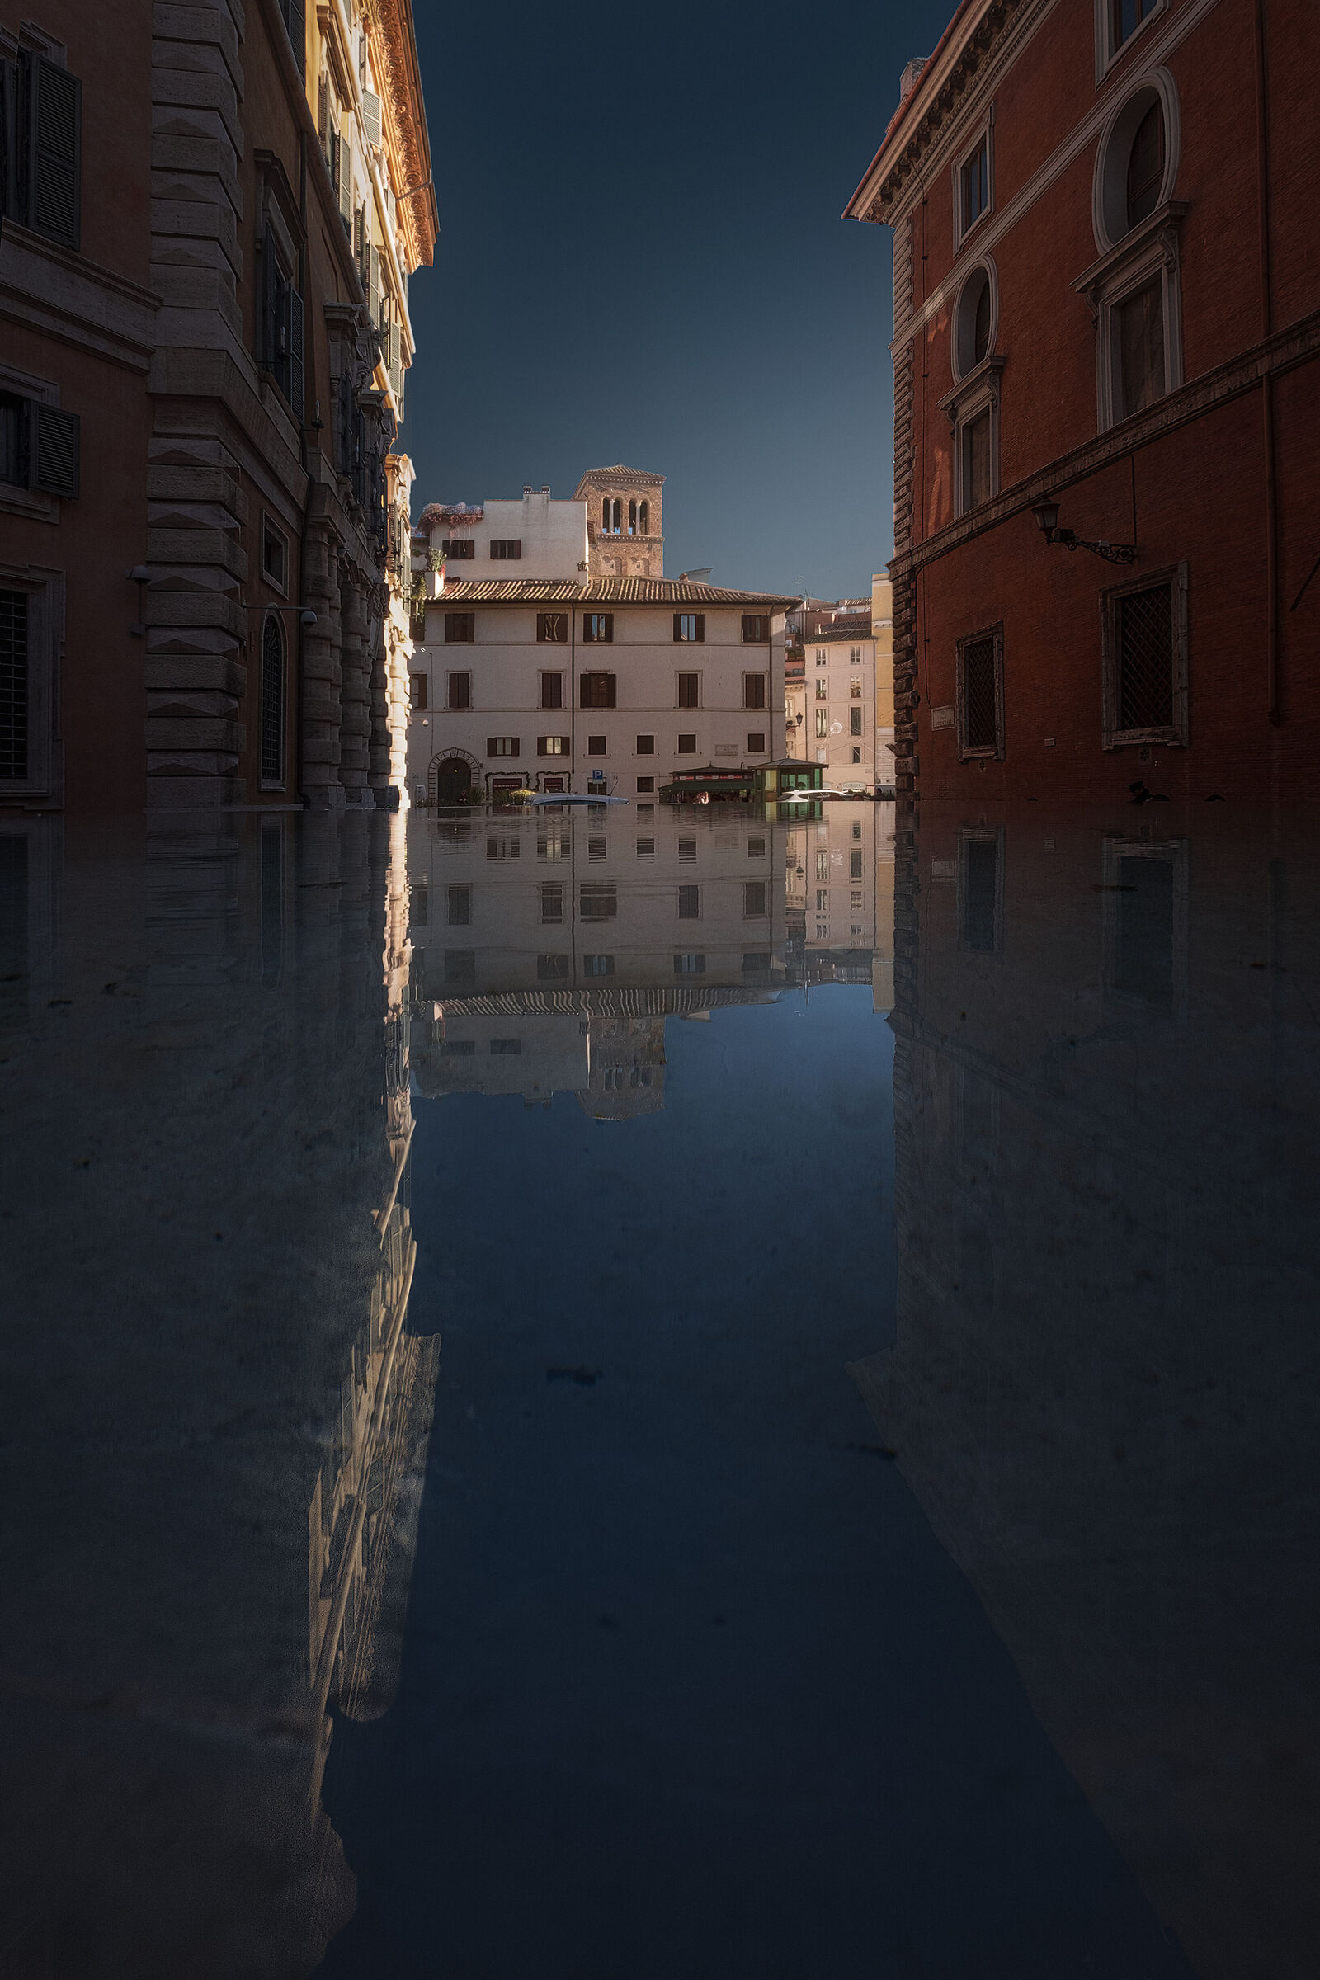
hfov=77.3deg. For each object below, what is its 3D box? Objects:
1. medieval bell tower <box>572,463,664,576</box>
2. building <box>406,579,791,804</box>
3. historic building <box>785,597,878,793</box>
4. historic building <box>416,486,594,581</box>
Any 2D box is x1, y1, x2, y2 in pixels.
[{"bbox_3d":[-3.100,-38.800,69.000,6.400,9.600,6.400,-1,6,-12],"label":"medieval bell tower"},{"bbox_3d":[-3.800,-18.600,55.200,24.000,14.500,12.000,0,6,0],"label":"building"},{"bbox_3d":[16.500,-27.200,79.500,8.500,18.500,9.000,2,6,18],"label":"historic building"},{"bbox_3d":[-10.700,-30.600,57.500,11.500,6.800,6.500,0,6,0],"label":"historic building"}]

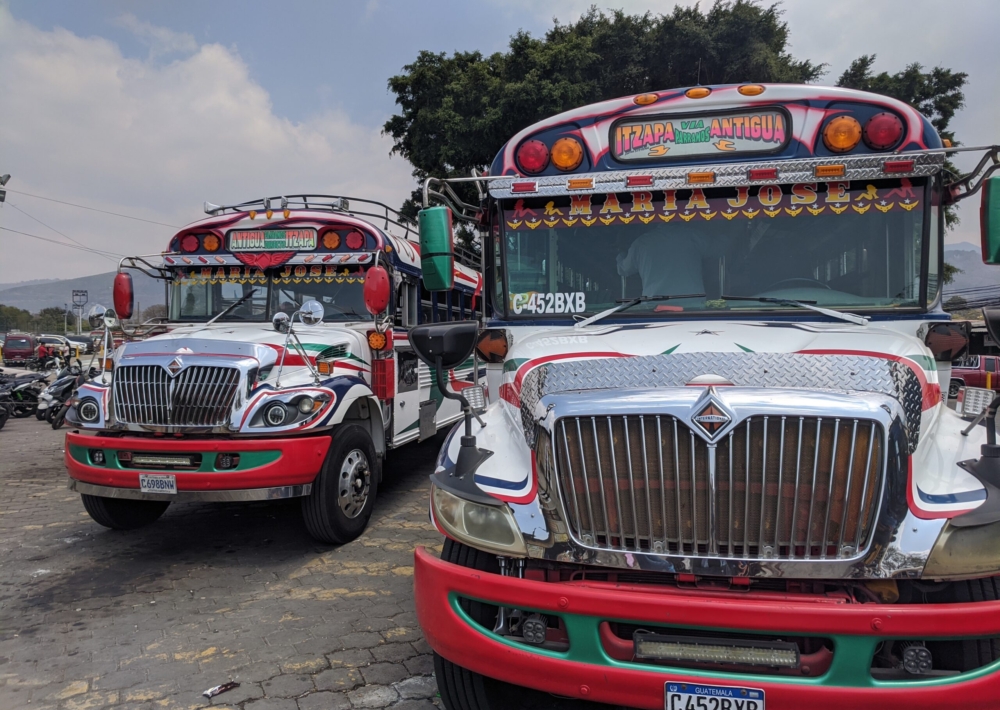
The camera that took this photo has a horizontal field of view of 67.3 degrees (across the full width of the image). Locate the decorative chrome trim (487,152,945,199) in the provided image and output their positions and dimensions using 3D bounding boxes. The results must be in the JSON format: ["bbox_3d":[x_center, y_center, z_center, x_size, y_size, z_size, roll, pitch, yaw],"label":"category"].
[{"bbox_3d":[1.103,-0.987,4.117,2.400,0.130,0.090,0,1,14],"label":"decorative chrome trim"}]

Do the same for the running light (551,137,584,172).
[{"bbox_3d":[0.391,-1.161,4.350,0.195,0.195,0.070,0,1,14],"label":"running light"}]

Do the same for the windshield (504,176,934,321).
[{"bbox_3d":[1.092,-0.582,4.086,2.240,0.700,0.160,0,1,14],"label":"windshield"}]

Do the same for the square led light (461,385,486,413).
[{"bbox_3d":[-0.115,0.189,3.265,0.115,0.115,0.060,0,1,20],"label":"square led light"}]

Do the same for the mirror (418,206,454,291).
[{"bbox_3d":[-0.358,-0.601,4.236,0.220,0.480,0.150,0,1,20],"label":"mirror"}]

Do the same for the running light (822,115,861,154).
[{"bbox_3d":[1.823,-1.174,3.998,0.195,0.195,0.070,0,1,14],"label":"running light"}]

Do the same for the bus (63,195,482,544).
[{"bbox_3d":[-1.852,-0.088,11.141,2.650,3.380,10.800,0,1,9],"label":"bus"}]

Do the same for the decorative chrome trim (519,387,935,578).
[{"bbox_3d":[0.745,0.444,2.657,1.410,0.660,0.310,0,1,14],"label":"decorative chrome trim"}]

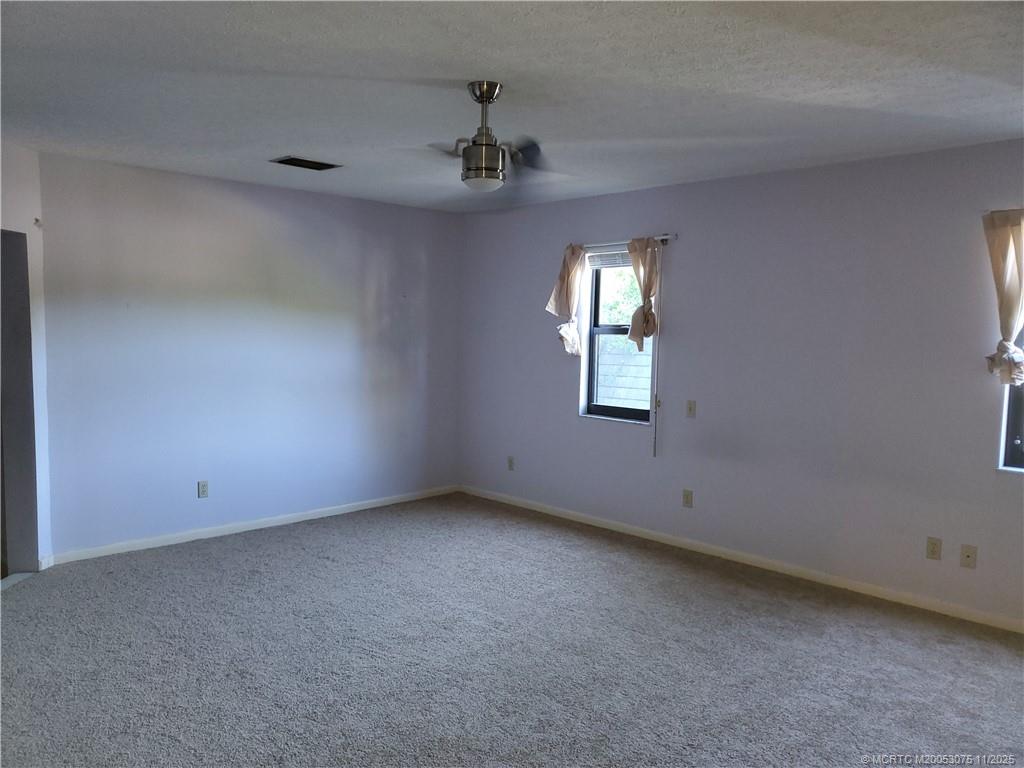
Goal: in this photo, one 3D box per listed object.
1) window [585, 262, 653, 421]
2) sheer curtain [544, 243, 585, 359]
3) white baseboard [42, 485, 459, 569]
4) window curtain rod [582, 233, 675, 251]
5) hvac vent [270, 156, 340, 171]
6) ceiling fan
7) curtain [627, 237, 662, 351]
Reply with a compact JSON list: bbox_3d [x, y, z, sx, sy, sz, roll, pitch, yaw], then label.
[{"bbox_3d":[0.803,-0.337,5.608,0.100,1.190,0.635,-3,6,-45],"label":"window"},{"bbox_3d":[0.405,-0.638,5.807,0.110,0.850,0.330,-3,6,-45],"label":"sheer curtain"},{"bbox_3d":[-1.608,0.992,5.744,3.200,0.075,0.016,-3,6,-45],"label":"white baseboard"},{"bbox_3d":[0.758,-1.010,5.435,0.080,0.050,0.960,-3,6,-45],"label":"window curtain rod"},{"bbox_3d":[-1.231,-1.316,4.626,0.375,0.020,0.220,-3,6,-45],"label":"hvac vent"},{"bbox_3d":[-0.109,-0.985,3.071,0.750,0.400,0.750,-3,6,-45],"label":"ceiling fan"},{"bbox_3d":[0.906,-0.615,5.302,0.100,0.770,0.250,-3,6,-45],"label":"curtain"}]

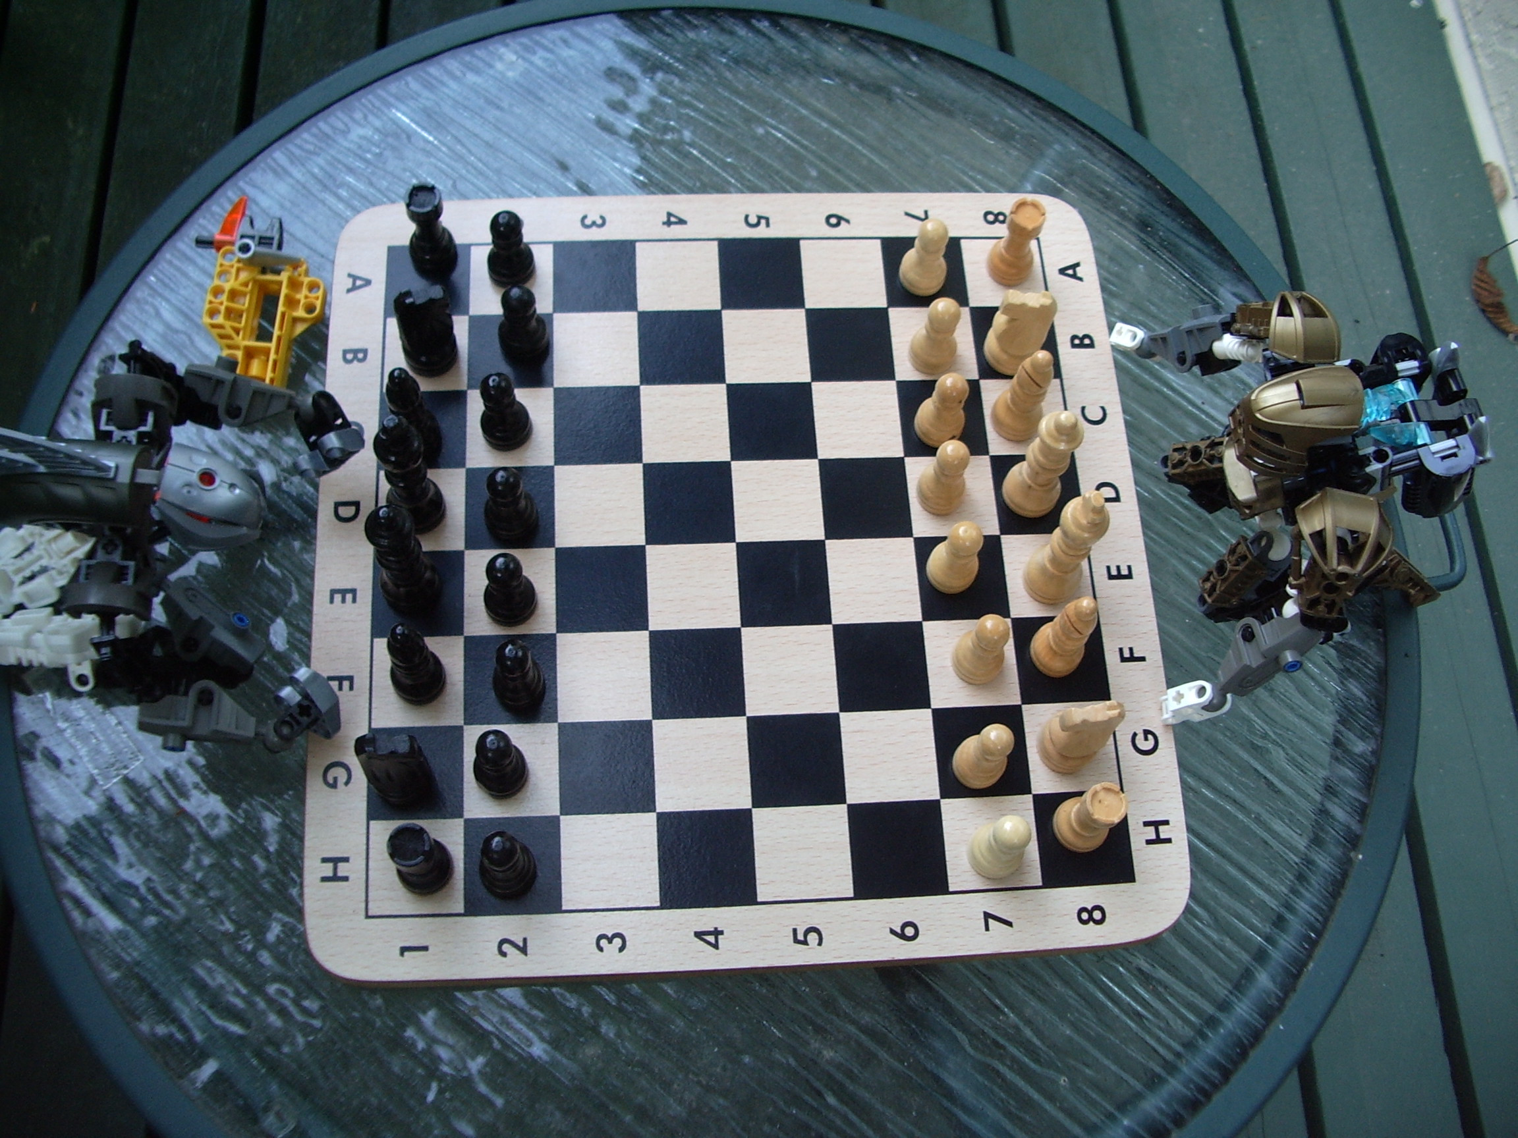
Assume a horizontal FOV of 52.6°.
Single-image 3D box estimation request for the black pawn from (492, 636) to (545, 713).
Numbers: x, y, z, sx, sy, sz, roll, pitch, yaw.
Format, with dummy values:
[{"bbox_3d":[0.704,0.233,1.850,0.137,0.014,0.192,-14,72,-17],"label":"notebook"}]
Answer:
[{"bbox_3d":[-0.076,0.031,0.480,0.017,0.033,0.017,-2,69,-5],"label":"black pawn"}]

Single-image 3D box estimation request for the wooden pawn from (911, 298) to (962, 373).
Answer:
[{"bbox_3d":[0.068,-0.089,0.575,0.019,0.035,0.019,-2,68,-5],"label":"wooden pawn"}]

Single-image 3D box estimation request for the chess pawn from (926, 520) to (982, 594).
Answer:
[{"bbox_3d":[0.066,-0.006,0.503,0.017,0.033,0.017,-2,68,-5],"label":"chess pawn"}]

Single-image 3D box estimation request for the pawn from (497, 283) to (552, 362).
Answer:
[{"bbox_3d":[-0.087,-0.092,0.564,0.019,0.035,0.019,-2,68,-5],"label":"pawn"}]

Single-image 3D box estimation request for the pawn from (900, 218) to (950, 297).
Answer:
[{"bbox_3d":[0.060,-0.113,0.546,0.017,0.033,0.017,-2,68,-5],"label":"pawn"}]

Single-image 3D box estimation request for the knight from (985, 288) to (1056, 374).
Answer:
[{"bbox_3d":[0.092,-0.084,0.536,0.020,0.036,0.018,6,68,-2],"label":"knight"}]

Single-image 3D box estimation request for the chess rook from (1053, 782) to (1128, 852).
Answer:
[{"bbox_3d":[0.103,0.076,0.472,0.018,0.033,0.018,-2,68,-5],"label":"chess rook"}]

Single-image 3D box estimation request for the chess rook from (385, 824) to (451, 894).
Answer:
[{"bbox_3d":[-0.101,0.085,0.455,0.017,0.035,0.017,-2,69,-5],"label":"chess rook"}]

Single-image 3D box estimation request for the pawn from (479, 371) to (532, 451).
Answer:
[{"bbox_3d":[-0.092,-0.058,0.550,0.019,0.035,0.019,-2,68,-5],"label":"pawn"}]

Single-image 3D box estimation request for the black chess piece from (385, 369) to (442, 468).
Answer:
[{"bbox_3d":[-0.114,-0.052,0.500,0.018,0.047,0.018,-2,68,-5],"label":"black chess piece"}]

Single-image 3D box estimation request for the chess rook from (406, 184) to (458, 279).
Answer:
[{"bbox_3d":[-0.115,-0.117,0.535,0.017,0.035,0.017,-2,69,-5],"label":"chess rook"}]

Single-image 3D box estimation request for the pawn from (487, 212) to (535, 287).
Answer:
[{"bbox_3d":[-0.088,-0.114,0.536,0.017,0.033,0.017,-2,69,-5],"label":"pawn"}]

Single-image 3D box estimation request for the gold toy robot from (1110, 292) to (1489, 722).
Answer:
[{"bbox_3d":[0.181,-0.033,0.505,0.115,0.096,0.145,-6,69,-6],"label":"gold toy robot"}]

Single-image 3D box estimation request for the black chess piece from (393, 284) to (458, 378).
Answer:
[{"bbox_3d":[-0.113,-0.083,0.520,0.019,0.036,0.018,-15,70,-10],"label":"black chess piece"}]

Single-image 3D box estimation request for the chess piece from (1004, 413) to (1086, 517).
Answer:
[{"bbox_3d":[0.095,-0.037,0.506,0.020,0.055,0.020,-2,68,-5],"label":"chess piece"}]

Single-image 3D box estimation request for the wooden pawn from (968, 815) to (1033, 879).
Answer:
[{"bbox_3d":[0.081,0.090,0.505,0.019,0.035,0.019,-2,68,-5],"label":"wooden pawn"}]

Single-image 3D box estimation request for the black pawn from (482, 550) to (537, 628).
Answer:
[{"bbox_3d":[-0.080,0.004,0.487,0.017,0.033,0.017,-2,68,-5],"label":"black pawn"}]

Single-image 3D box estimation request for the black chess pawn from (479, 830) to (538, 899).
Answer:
[{"bbox_3d":[-0.081,0.093,0.490,0.019,0.036,0.019,-2,68,-5],"label":"black chess pawn"}]

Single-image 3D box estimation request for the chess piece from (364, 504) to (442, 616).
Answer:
[{"bbox_3d":[-0.112,-0.005,0.479,0.020,0.056,0.020,-2,69,-5],"label":"chess piece"}]

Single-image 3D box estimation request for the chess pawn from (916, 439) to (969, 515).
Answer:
[{"bbox_3d":[0.064,-0.033,0.515,0.017,0.033,0.017,-2,69,-5],"label":"chess pawn"}]

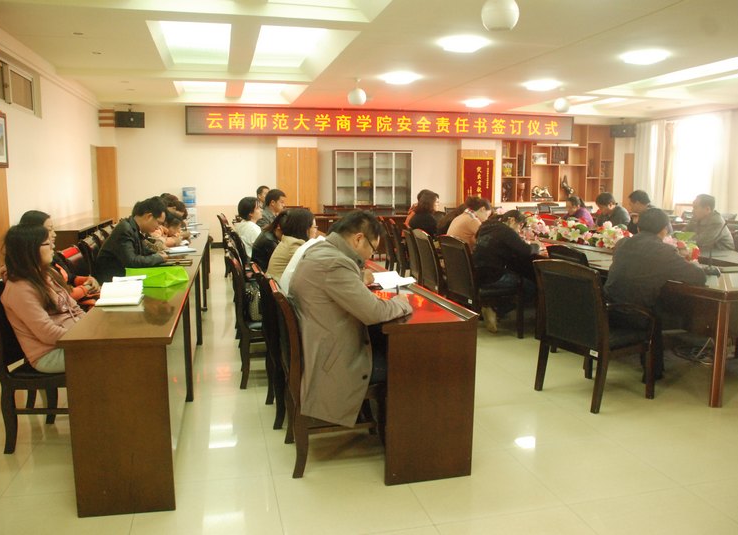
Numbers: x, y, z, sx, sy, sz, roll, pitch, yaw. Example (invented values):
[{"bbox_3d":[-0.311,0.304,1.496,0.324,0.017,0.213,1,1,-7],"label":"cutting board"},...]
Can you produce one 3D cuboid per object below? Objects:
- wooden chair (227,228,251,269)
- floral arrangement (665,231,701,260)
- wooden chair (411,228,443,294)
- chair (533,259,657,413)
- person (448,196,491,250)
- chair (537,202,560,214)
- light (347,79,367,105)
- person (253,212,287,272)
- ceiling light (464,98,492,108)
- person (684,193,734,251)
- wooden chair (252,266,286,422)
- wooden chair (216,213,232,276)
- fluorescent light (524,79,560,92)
[{"bbox_3d":[-1.029,0.106,5.746,0.580,0.920,0.470,-2,9,-14],"label":"wooden chair"},{"bbox_3d":[2.618,-0.170,5.048,0.330,0.290,0.340,-2,8,-13],"label":"floral arrangement"},{"bbox_3d":[0.857,0.090,6.199,0.600,0.920,0.530,-2,8,-13],"label":"wooden chair"},{"bbox_3d":[1.440,0.383,3.855,0.640,0.910,0.540,-5,10,-30],"label":"chair"},{"bbox_3d":[1.027,-0.054,5.820,0.720,1.240,0.500,-2,9,-14],"label":"person"},{"bbox_3d":[4.161,-0.952,13.719,0.520,0.950,0.560,-2,8,-13],"label":"chair"},{"bbox_3d":[-0.160,-2.436,8.311,0.250,0.360,0.250,-2,9,-13],"label":"light"},{"bbox_3d":[-0.587,0.100,4.804,0.740,1.180,0.470,-2,9,-13],"label":"person"},{"bbox_3d":[1.981,-2.951,10.863,0.430,0.100,0.430,-2,9,-14],"label":"ceiling light"},{"bbox_3d":[3.353,-0.060,5.871,0.750,1.300,0.500,1,8,9],"label":"person"},{"bbox_3d":[-0.398,0.440,3.657,0.580,0.920,0.460,-2,8,-13],"label":"wooden chair"},{"bbox_3d":[-2.047,-0.345,9.420,0.580,0.920,0.460,-2,8,-13],"label":"wooden chair"},{"bbox_3d":[2.523,-2.637,8.733,0.450,0.100,0.450,-2,9,-14],"label":"fluorescent light"}]

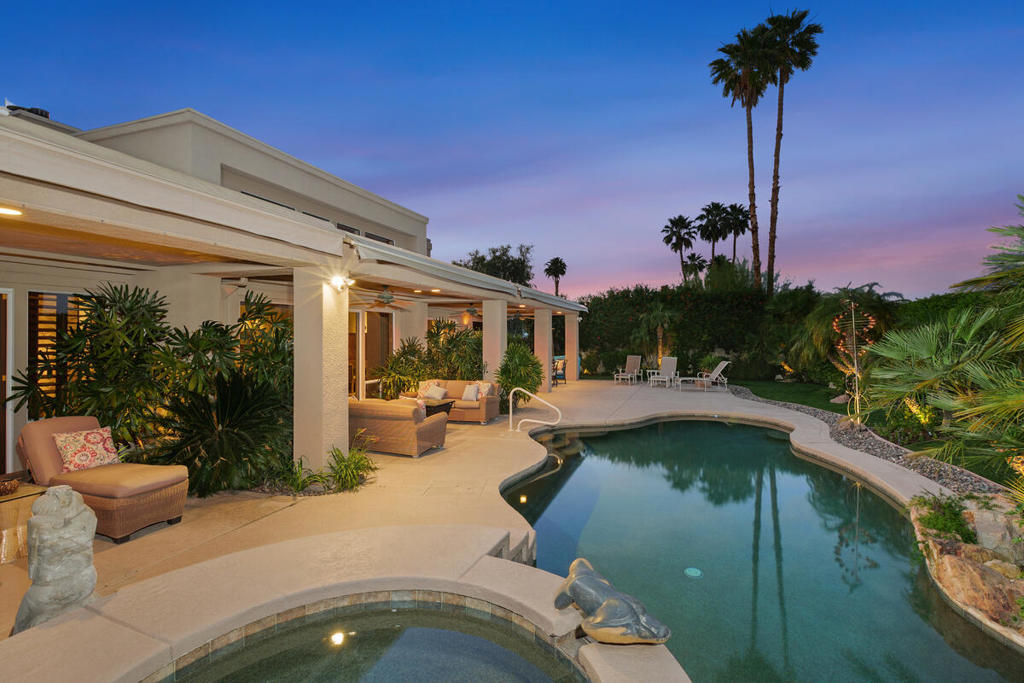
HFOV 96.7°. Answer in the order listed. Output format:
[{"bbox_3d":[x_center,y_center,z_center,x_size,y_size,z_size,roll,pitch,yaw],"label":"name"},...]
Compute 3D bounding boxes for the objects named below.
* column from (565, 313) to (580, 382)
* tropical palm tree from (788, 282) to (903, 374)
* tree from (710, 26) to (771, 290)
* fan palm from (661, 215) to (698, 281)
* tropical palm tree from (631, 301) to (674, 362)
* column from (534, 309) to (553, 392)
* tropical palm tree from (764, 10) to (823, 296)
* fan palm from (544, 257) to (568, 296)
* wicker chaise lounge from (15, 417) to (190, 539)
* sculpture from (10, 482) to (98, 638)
[{"bbox_3d":[2.297,0.234,17.162,0.420,2.460,0.420,0,1,22],"label":"column"},{"bbox_3d":[11.239,-0.240,15.200,3.200,3.460,3.200,0,1,22],"label":"tropical palm tree"},{"bbox_3d":[14.688,-9.382,29.000,3.400,21.378,3.400,0,1,22],"label":"tree"},{"bbox_3d":[17.402,-6.023,47.000,3.500,14.185,3.500,0,1,22],"label":"fan palm"},{"bbox_3d":[5.907,-0.136,19.000,1.800,3.151,1.800,0,1,22],"label":"tropical palm tree"},{"bbox_3d":[0.980,0.279,13.751,0.420,2.460,0.420,0,1,22],"label":"column"},{"bbox_3d":[17.874,-9.892,29.000,3.400,22.398,3.400,0,1,22],"label":"tropical palm tree"},{"bbox_3d":[5.867,-5.154,60.000,3.100,12.104,3.100,0,1,22],"label":"fan palm"},{"bbox_3d":[-3.805,1.184,4.262,1.550,0.900,0.610,0,1,22],"label":"wicker chaise lounge"},{"bbox_3d":[-2.372,1.115,2.360,0.280,0.737,0.300,1,1,37],"label":"sculpture"}]

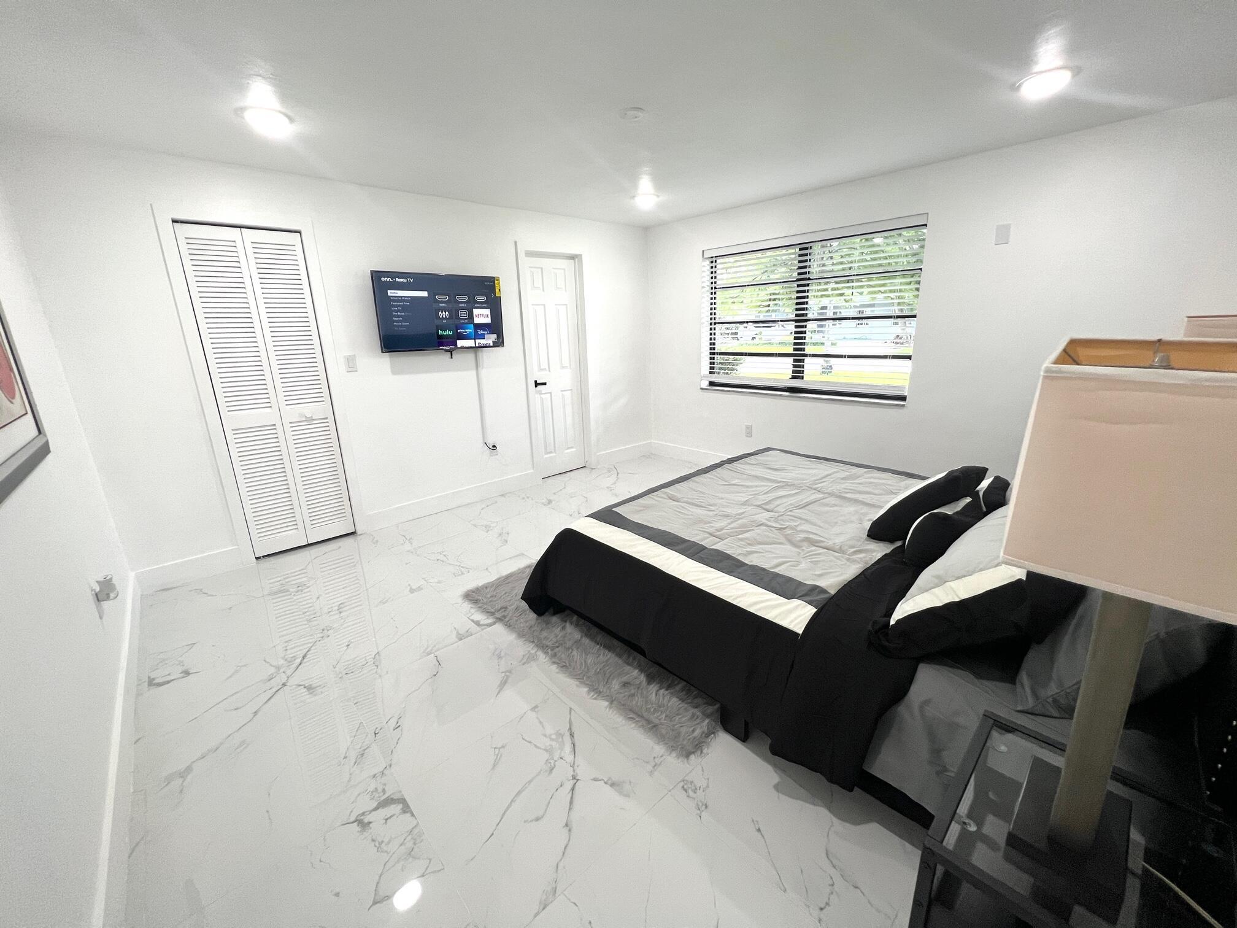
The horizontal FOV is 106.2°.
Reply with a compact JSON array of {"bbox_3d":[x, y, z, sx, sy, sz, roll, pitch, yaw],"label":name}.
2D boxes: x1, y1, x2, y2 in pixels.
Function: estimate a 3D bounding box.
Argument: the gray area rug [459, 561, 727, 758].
[{"bbox_3d":[-0.024,0.776,2.373,0.860,0.040,1.540,-15,21,-41],"label":"gray area rug"}]

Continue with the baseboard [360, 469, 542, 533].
[{"bbox_3d":[-1.349,0.296,3.975,1.548,0.144,0.016,-15,21,-41],"label":"baseboard"}]

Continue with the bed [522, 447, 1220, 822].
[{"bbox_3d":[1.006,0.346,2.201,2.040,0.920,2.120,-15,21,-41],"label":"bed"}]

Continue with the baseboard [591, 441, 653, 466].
[{"bbox_3d":[0.070,-0.100,5.261,0.948,0.144,0.016,-15,21,-41],"label":"baseboard"}]

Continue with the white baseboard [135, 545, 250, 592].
[{"bbox_3d":[-2.597,0.640,2.844,0.493,0.144,0.016,-15,21,-41],"label":"white baseboard"}]

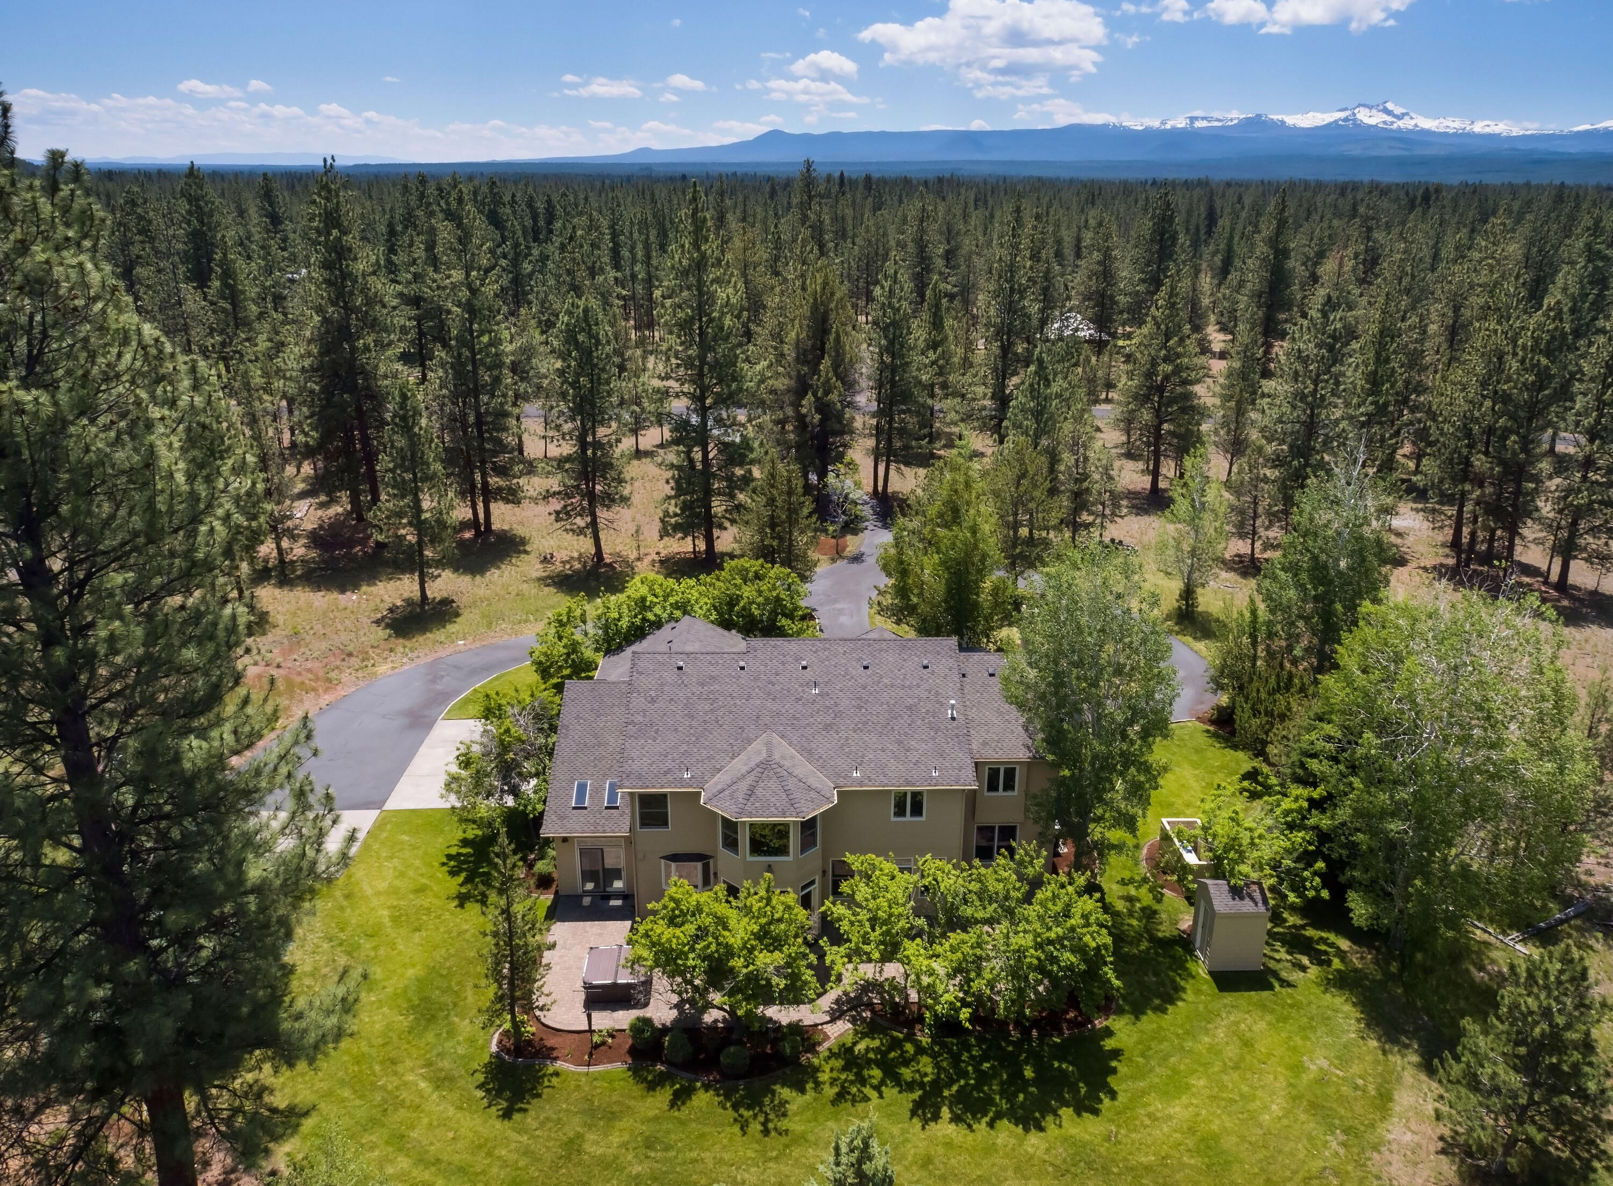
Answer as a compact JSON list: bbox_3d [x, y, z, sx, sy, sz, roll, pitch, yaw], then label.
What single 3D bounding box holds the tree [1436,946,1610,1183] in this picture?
[{"bbox_3d":[19.688,12.848,30.457,5.000,7.970,5.000,0,20,0],"label":"tree"}]

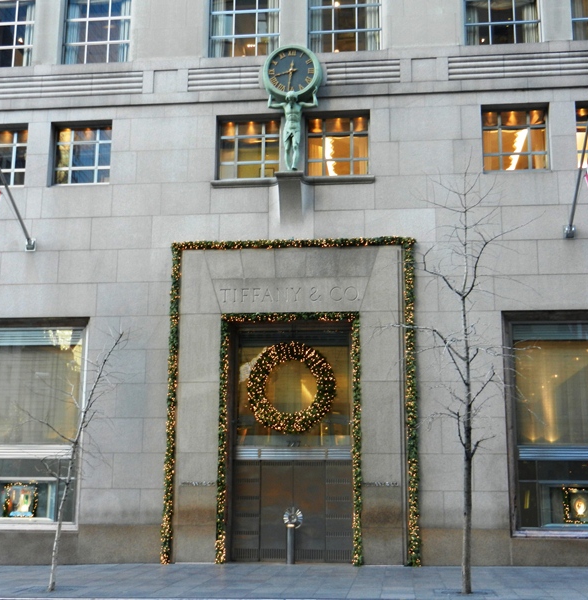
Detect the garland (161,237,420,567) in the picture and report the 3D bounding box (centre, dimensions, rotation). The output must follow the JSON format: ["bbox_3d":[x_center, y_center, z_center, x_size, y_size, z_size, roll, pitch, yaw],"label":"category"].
[{"bbox_3d":[-0.095,2.270,20.810,6.000,7.800,0.350,-1,-12,6],"label":"garland"}]

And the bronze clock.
[{"bbox_3d":[-0.010,-5.698,22.027,1.450,1.450,0.500,-1,-12,6],"label":"bronze clock"}]

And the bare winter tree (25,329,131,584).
[{"bbox_3d":[-4.087,2.920,16.407,1.950,4.800,1.600,-1,-12,6],"label":"bare winter tree"}]

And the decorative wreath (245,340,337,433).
[{"bbox_3d":[-0.063,2.115,21.300,2.150,2.200,0.380,-1,-12,6],"label":"decorative wreath"}]

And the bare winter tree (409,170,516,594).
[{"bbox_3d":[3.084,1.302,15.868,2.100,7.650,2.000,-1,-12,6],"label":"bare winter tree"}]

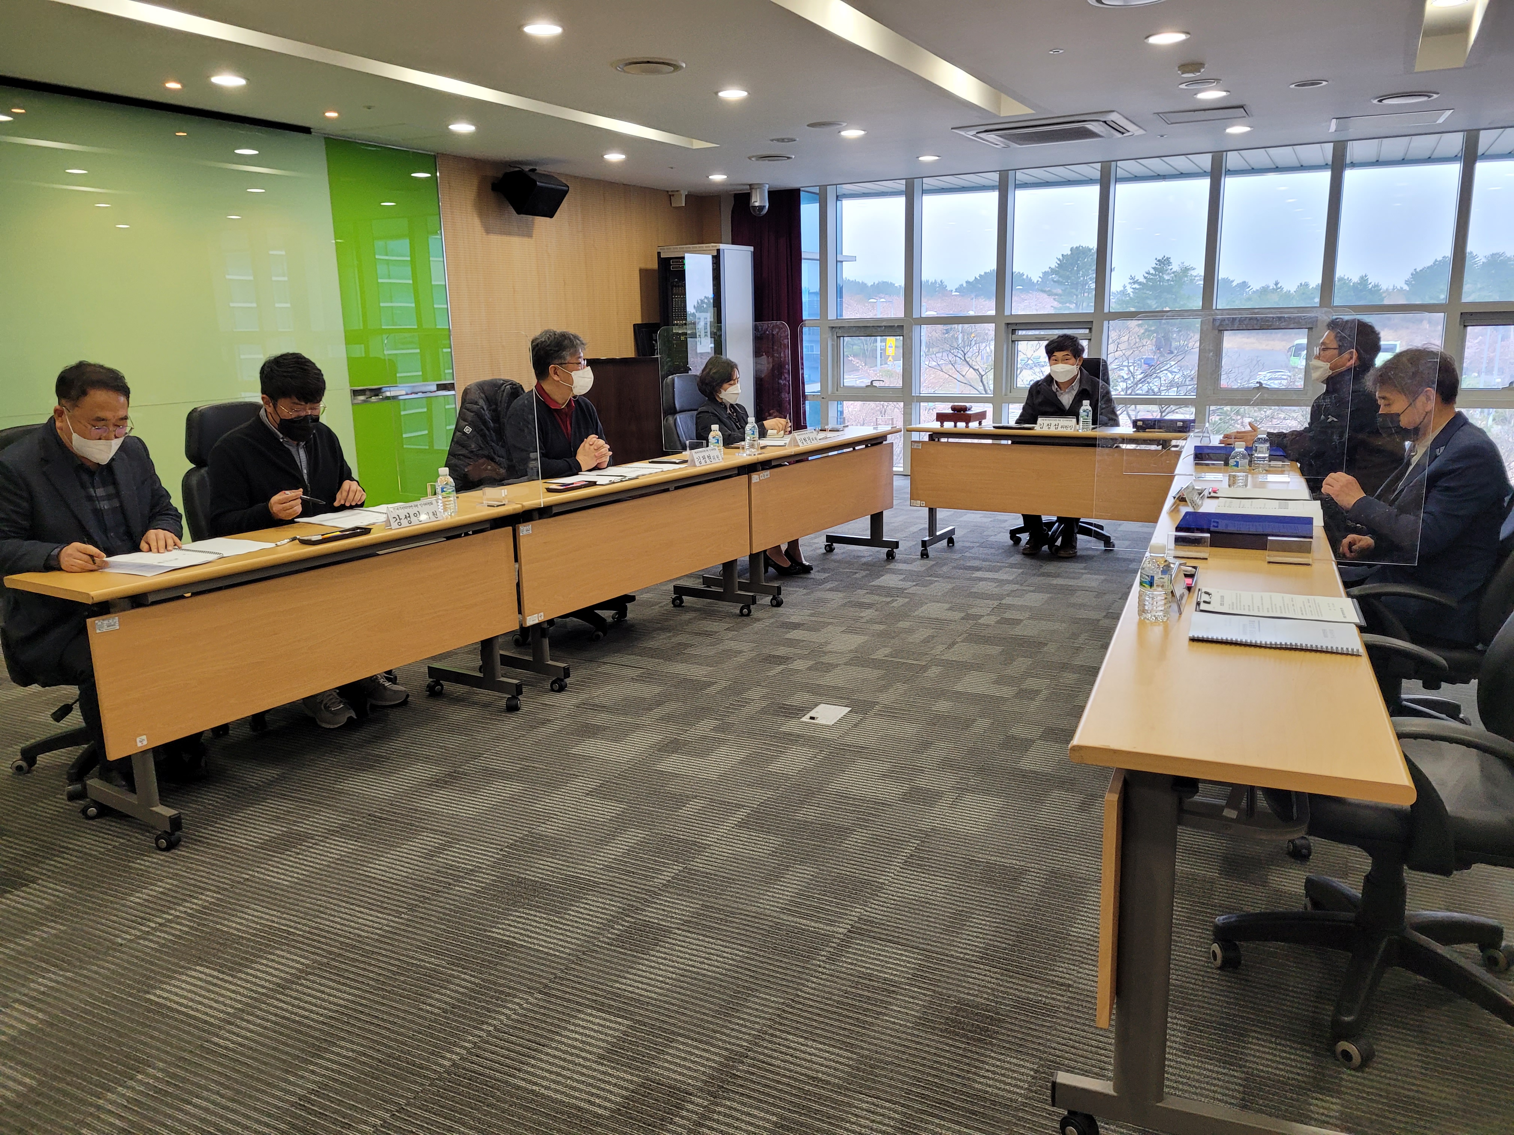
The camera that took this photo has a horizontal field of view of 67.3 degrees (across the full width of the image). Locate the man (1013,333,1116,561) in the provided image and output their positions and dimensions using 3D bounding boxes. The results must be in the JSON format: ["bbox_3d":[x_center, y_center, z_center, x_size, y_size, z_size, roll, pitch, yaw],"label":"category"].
[{"bbox_3d":[1.804,-0.736,6.687,0.570,1.250,0.660,3,13,20],"label":"man"}]

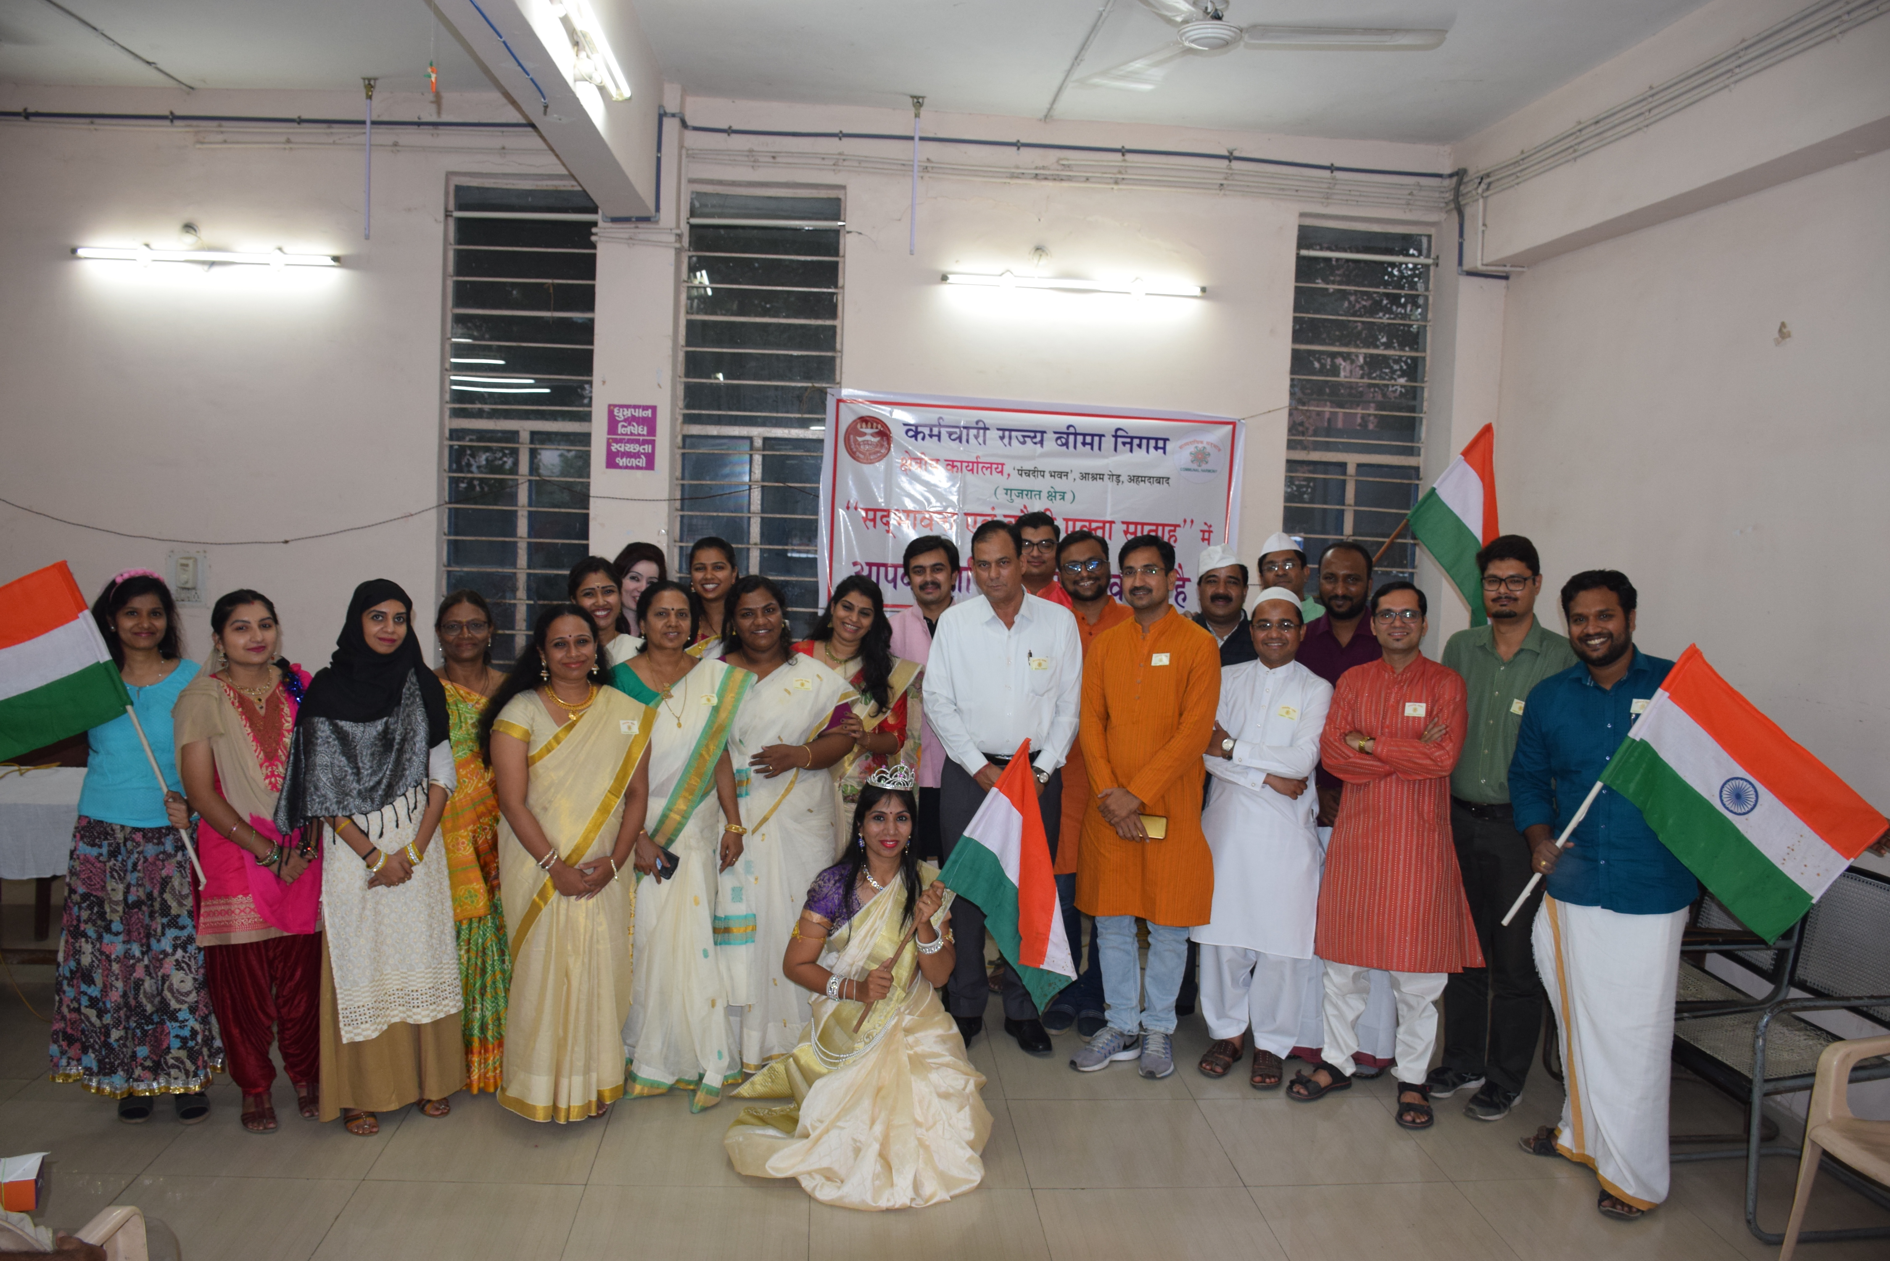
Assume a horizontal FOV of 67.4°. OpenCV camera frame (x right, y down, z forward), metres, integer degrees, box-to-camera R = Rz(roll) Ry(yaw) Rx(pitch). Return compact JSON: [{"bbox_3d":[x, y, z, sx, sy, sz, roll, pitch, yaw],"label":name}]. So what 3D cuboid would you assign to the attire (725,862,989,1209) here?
[{"bbox_3d":[-0.235,1.060,3.960,0.748,0.812,0.720,2,5,-6],"label":"attire"}]

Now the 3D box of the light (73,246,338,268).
[{"bbox_3d":[-3.242,-1.639,6.220,1.160,0.058,0.070,2,5,-4],"label":"light"}]

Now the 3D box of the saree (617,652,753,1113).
[{"bbox_3d":[-0.796,0.747,4.328,0.406,1.335,0.480,1,5,-7],"label":"saree"}]

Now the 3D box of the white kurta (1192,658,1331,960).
[{"bbox_3d":[1.024,0.577,4.559,0.465,0.982,0.400,3,5,17],"label":"white kurta"}]

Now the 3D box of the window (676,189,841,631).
[{"bbox_3d":[-0.851,-0.868,6.460,0.740,2.280,0.090,2,5,-4],"label":"window"}]

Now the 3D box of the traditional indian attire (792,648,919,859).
[{"bbox_3d":[-0.312,0.716,4.874,0.460,1.390,0.340,3,5,7],"label":"traditional indian attire"}]

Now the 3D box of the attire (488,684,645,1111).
[{"bbox_3d":[-1.136,0.794,4.266,0.450,1.290,0.330,0,5,-19],"label":"attire"}]

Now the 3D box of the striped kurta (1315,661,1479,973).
[{"bbox_3d":[1.436,0.580,4.499,0.500,1.030,0.340,3,5,13],"label":"striped kurta"}]

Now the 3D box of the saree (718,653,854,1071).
[{"bbox_3d":[-0.514,0.735,4.606,0.458,1.327,0.450,2,5,-5],"label":"saree"}]

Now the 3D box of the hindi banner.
[{"bbox_3d":[0.417,-0.553,6.629,1.970,1.020,0.040,2,5,-5],"label":"hindi banner"}]

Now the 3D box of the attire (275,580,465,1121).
[{"bbox_3d":[-1.671,0.639,4.120,0.520,1.540,0.360,1,5,-16],"label":"attire"}]

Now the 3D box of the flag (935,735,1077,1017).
[{"bbox_3d":[0.165,0.654,3.780,0.370,0.700,0.160,1,5,-10],"label":"flag"}]

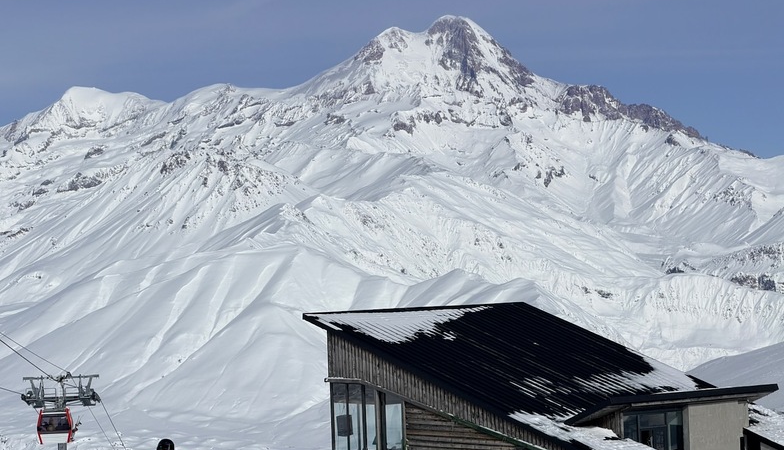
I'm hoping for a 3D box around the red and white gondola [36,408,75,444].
[{"bbox_3d":[-21.402,12.805,144.000,2.200,2.250,2.100,-2,-1,-3],"label":"red and white gondola"}]

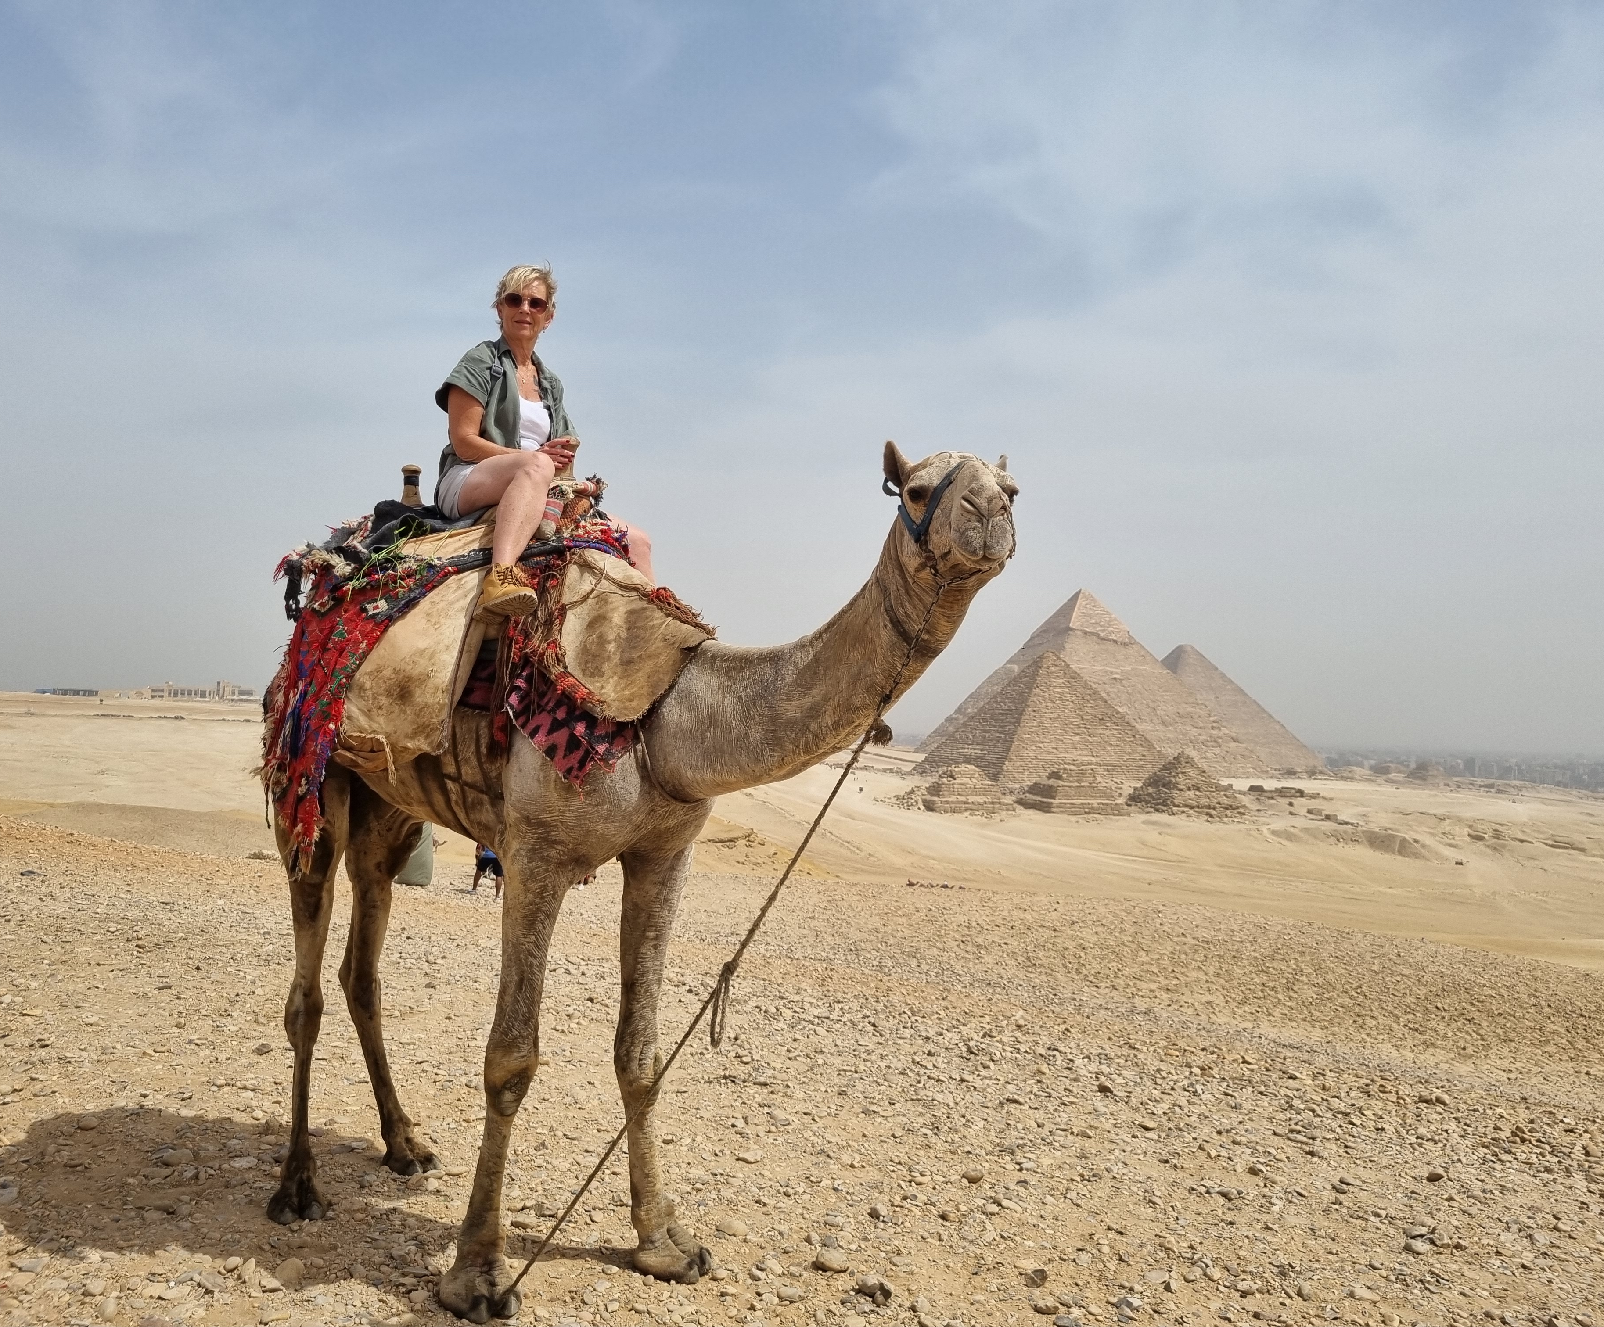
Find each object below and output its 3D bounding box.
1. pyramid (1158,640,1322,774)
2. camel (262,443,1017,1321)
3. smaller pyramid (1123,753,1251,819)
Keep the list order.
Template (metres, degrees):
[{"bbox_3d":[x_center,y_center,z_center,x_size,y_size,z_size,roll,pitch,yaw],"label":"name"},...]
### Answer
[{"bbox_3d":[434.188,46.890,1515.929,230.000,138.000,230.000,2,-3,-18],"label":"pyramid"},{"bbox_3d":[-0.595,0.618,3.664,2.650,2.300,0.780,-1,-3,40],"label":"camel"},{"bbox_3d":[152.612,48.191,534.233,39.500,25.500,39.500,2,-3,-18],"label":"smaller pyramid"}]

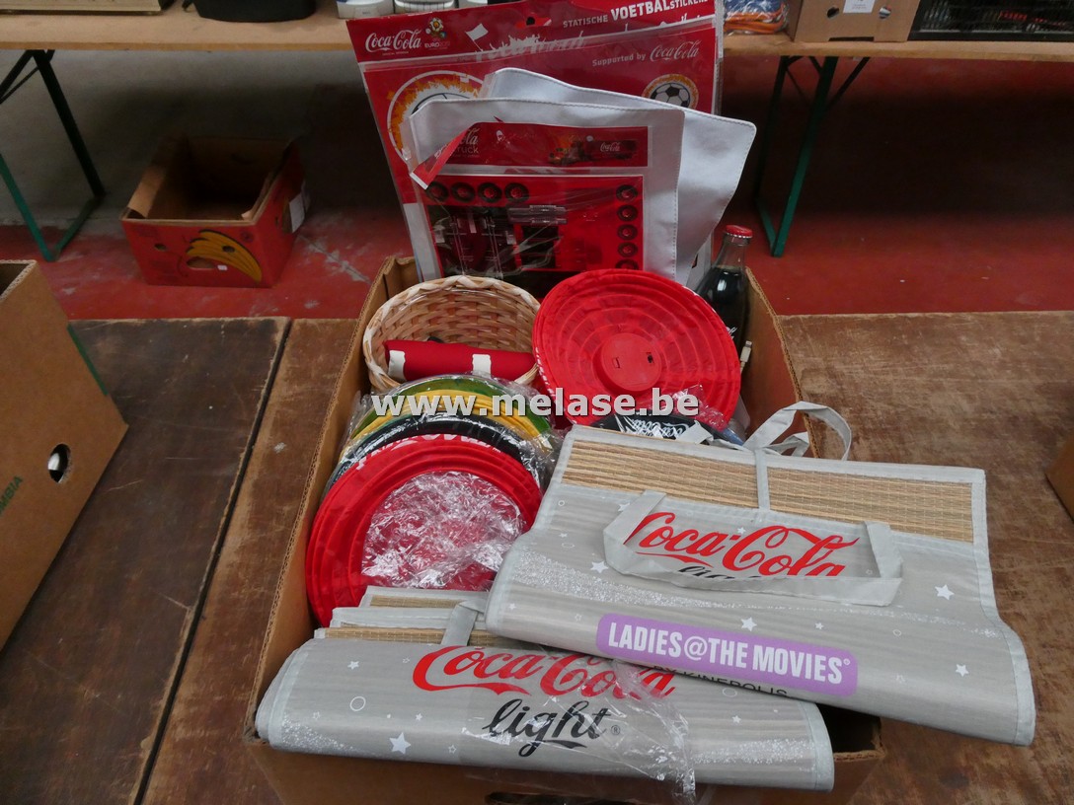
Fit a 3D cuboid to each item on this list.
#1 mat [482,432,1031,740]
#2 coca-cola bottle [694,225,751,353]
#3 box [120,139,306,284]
[{"bbox_3d":[0.165,0.112,0.586,0.354,0.050,0.233,6,46,17],"label":"mat"},{"bbox_3d":[0.208,-0.098,0.844,0.060,0.208,0.060,3,34,-1],"label":"coca-cola bottle"},{"bbox_3d":[-1.064,-0.655,2.531,0.400,0.240,0.536,1,46,-2],"label":"box"}]

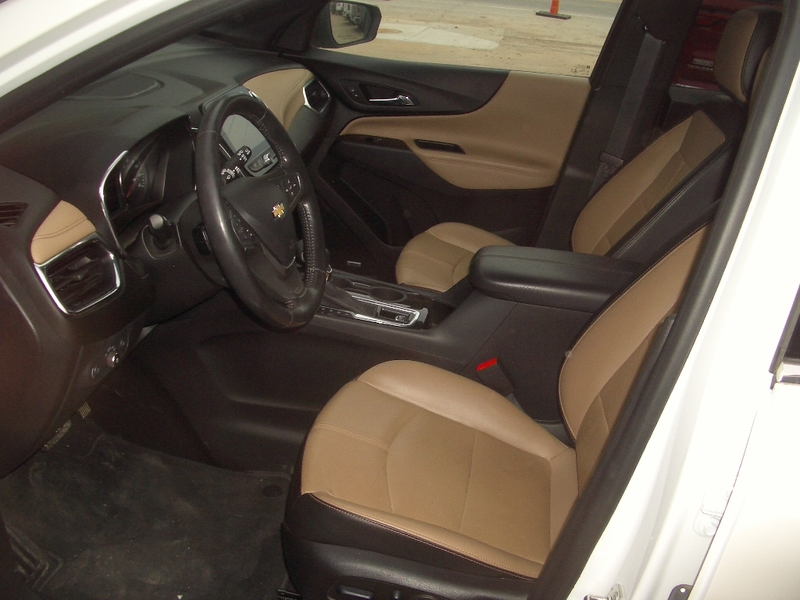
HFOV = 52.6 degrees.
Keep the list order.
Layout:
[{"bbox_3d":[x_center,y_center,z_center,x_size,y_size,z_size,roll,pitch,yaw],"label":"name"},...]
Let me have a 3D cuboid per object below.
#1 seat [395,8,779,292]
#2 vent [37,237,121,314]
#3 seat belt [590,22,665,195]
[{"bbox_3d":[0.419,-0.243,1.903,0.840,0.940,0.530,9,27,7],"label":"seat"},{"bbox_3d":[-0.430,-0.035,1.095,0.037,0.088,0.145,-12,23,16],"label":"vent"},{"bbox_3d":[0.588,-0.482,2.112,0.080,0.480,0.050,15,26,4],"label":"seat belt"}]

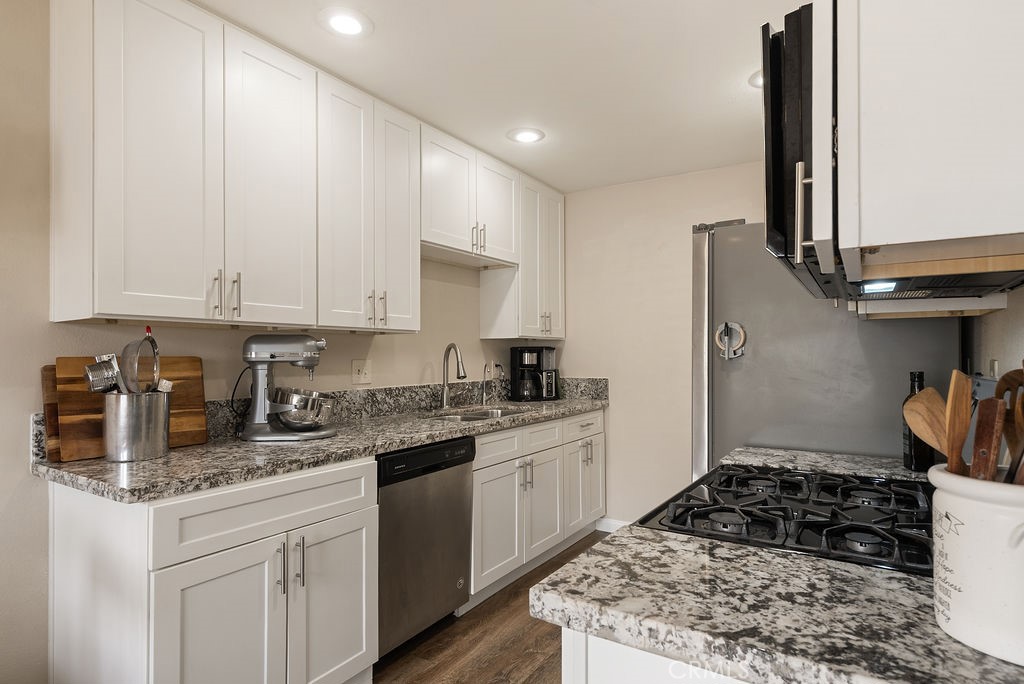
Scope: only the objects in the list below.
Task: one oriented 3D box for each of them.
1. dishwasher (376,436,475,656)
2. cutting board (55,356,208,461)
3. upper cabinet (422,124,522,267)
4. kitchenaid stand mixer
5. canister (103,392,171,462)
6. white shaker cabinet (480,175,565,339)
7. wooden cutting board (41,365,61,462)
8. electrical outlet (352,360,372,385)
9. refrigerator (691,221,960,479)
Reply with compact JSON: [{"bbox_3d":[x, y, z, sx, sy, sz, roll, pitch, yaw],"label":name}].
[{"bbox_3d":[-0.583,0.858,2.348,0.591,0.844,0.592,-2,-2,34],"label":"dishwasher"},{"bbox_3d":[-1.319,0.222,1.807,0.022,0.332,0.432,-14,-9,34],"label":"cutting board"},{"bbox_3d":[-0.345,-0.810,3.092,0.328,0.618,0.905,-2,-2,34],"label":"upper cabinet"},{"bbox_3d":[-0.922,0.179,2.118,0.379,0.419,0.266,0,-2,-6],"label":"kitchenaid stand mixer"},{"bbox_3d":[-1.229,0.275,1.690,0.168,0.210,0.168,-2,-2,34],"label":"canister"},{"bbox_3d":[0.089,-0.564,3.716,0.328,1.084,0.619,-2,-2,34],"label":"white shaker cabinet"},{"bbox_3d":[-1.449,0.245,1.868,0.021,0.327,0.390,-13,-9,35],"label":"wooden cutting board"},{"bbox_3d":[-0.788,0.159,2.692,0.008,0.126,0.126,-2,-2,34],"label":"electrical outlet"},{"bbox_3d":[1.293,0.426,2.145,0.792,1.743,0.857,-2,-2,34],"label":"refrigerator"}]

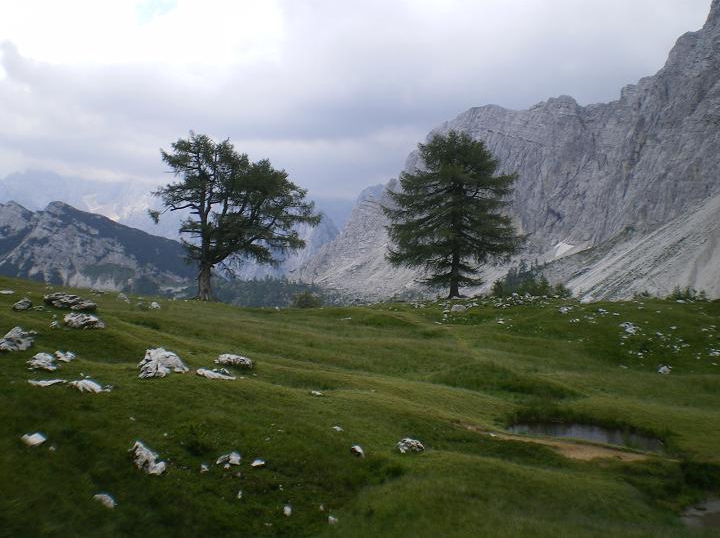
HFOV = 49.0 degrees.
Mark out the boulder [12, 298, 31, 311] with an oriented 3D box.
[{"bbox_3d":[-10.888,1.145,25.500,0.593,0.420,0.500,0,0,-23],"label":"boulder"}]

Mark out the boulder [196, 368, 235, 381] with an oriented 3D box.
[{"bbox_3d":[-3.017,2.202,16.500,0.780,0.240,0.450,0,0,-10],"label":"boulder"}]

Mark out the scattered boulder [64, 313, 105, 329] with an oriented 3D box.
[{"bbox_3d":[-7.668,1.461,22.000,1.051,0.420,0.750,0,0,-19],"label":"scattered boulder"}]

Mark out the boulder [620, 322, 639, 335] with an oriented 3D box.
[{"bbox_3d":[12.957,2.861,38.000,0.865,0.586,0.692,0,1,0],"label":"boulder"}]

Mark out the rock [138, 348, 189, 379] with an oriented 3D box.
[{"bbox_3d":[-4.724,2.272,19.000,1.202,0.669,0.901,0,1,0],"label":"rock"}]

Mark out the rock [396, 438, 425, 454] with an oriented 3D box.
[{"bbox_3d":[0.894,3.126,14.000,0.496,0.227,0.397,0,1,0],"label":"rock"}]

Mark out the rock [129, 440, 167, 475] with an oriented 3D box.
[{"bbox_3d":[-2.957,2.637,11.000,0.529,0.379,0.423,0,1,0],"label":"rock"}]

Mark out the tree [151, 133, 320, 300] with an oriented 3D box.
[{"bbox_3d":[-7.876,-3.321,50.000,10.754,10.501,9.141,0,1,0],"label":"tree"}]

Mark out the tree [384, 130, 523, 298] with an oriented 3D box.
[{"bbox_3d":[5.560,-3.300,47.000,8.149,10.000,8.000,0,0,7],"label":"tree"}]

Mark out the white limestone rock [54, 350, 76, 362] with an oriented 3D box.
[{"bbox_3d":[-7.638,2.243,20.500,0.571,0.258,0.428,0,1,0],"label":"white limestone rock"}]

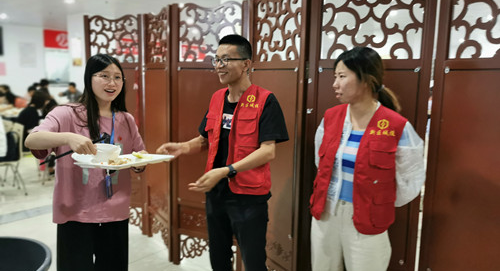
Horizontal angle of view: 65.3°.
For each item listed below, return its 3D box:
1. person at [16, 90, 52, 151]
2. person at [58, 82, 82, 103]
[{"bbox_3d":[-2.927,0.017,5.374,0.500,1.220,0.700,2,9,5],"label":"person"},{"bbox_3d":[-4.334,-0.649,9.525,0.560,1.220,0.720,0,9,-8],"label":"person"}]

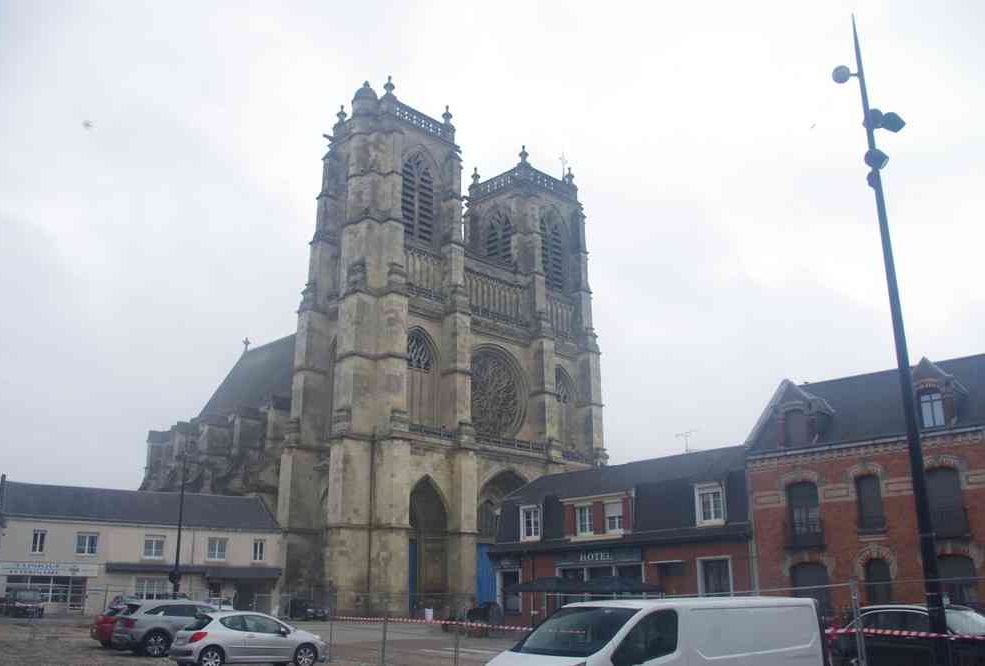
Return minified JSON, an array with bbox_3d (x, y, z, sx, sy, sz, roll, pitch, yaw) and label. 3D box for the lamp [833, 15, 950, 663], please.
[{"bbox_3d":[5.960,-0.007,12.482,1.050,10.950,0.800,-3,-17,10],"label":"lamp"}]

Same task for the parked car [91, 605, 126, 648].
[{"bbox_3d":[-11.533,10.162,29.705,4.200,1.500,1.780,15,-23,-41],"label":"parked car"}]

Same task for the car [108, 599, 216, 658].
[{"bbox_3d":[-9.728,9.463,27.678,4.550,1.690,1.860,15,-23,-41],"label":"car"}]

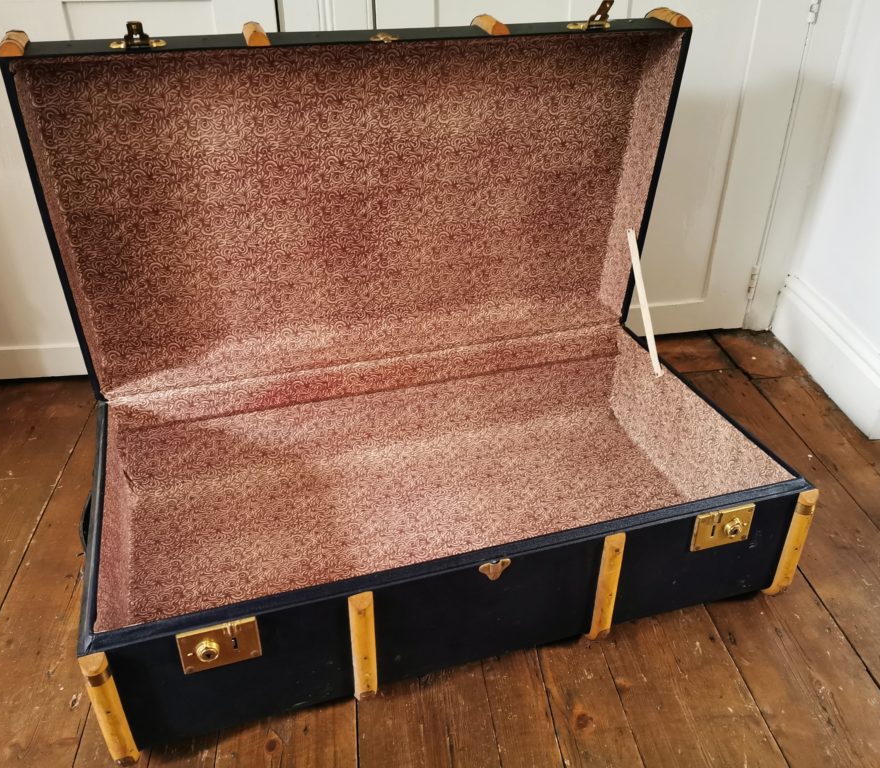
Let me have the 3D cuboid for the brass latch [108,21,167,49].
[{"bbox_3d":[-0.360,-0.416,0.949,0.066,0.034,0.045,-9,40,-15],"label":"brass latch"}]

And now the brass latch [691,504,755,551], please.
[{"bbox_3d":[0.368,0.189,1.025,0.086,0.058,0.015,-9,32,-15],"label":"brass latch"}]

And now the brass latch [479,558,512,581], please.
[{"bbox_3d":[0.066,0.223,0.935,0.039,0.028,0.009,-9,32,-15],"label":"brass latch"}]

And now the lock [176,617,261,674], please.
[{"bbox_3d":[-0.235,0.286,0.857,0.083,0.059,0.015,-9,32,-15],"label":"lock"}]

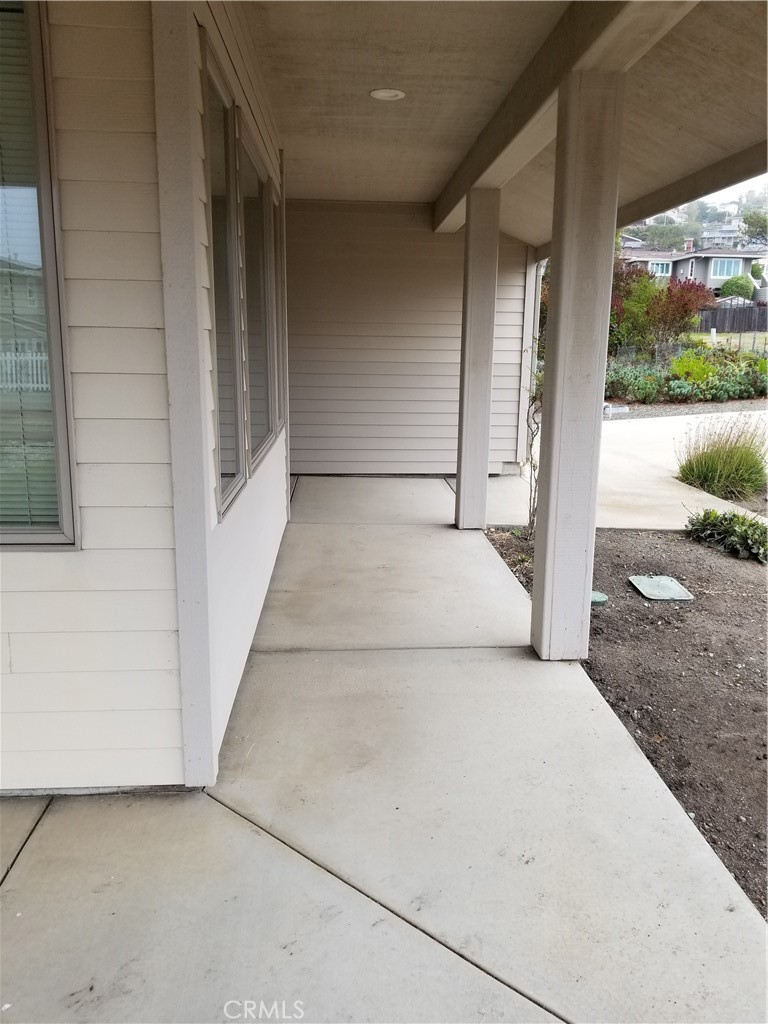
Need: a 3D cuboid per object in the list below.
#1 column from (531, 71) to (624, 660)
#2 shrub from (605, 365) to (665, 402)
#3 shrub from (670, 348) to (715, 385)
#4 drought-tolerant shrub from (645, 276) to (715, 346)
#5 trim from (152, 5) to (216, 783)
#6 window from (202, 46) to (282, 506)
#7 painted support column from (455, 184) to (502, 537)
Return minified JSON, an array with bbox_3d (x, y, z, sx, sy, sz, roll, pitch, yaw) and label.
[{"bbox_3d":[0.815,-0.535,3.293,0.203,2.408,0.200,0,12,-3],"label":"column"},{"bbox_3d":[5.635,-2.890,17.300,1.250,0.850,1.000,0,12,-3],"label":"shrub"},{"bbox_3d":[7.621,-3.595,19.000,0.950,0.850,0.850,0,12,-3],"label":"shrub"},{"bbox_3d":[9.638,-6.452,25.000,2.000,2.350,1.800,0,12,-3],"label":"drought-tolerant shrub"},{"bbox_3d":[-0.569,-0.385,2.204,0.097,2.553,0.103,0,12,-3],"label":"trim"},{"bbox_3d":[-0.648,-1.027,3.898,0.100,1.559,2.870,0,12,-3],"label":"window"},{"bbox_3d":[0.686,-1.074,5.682,0.197,2.429,0.197,0,12,-3],"label":"painted support column"}]

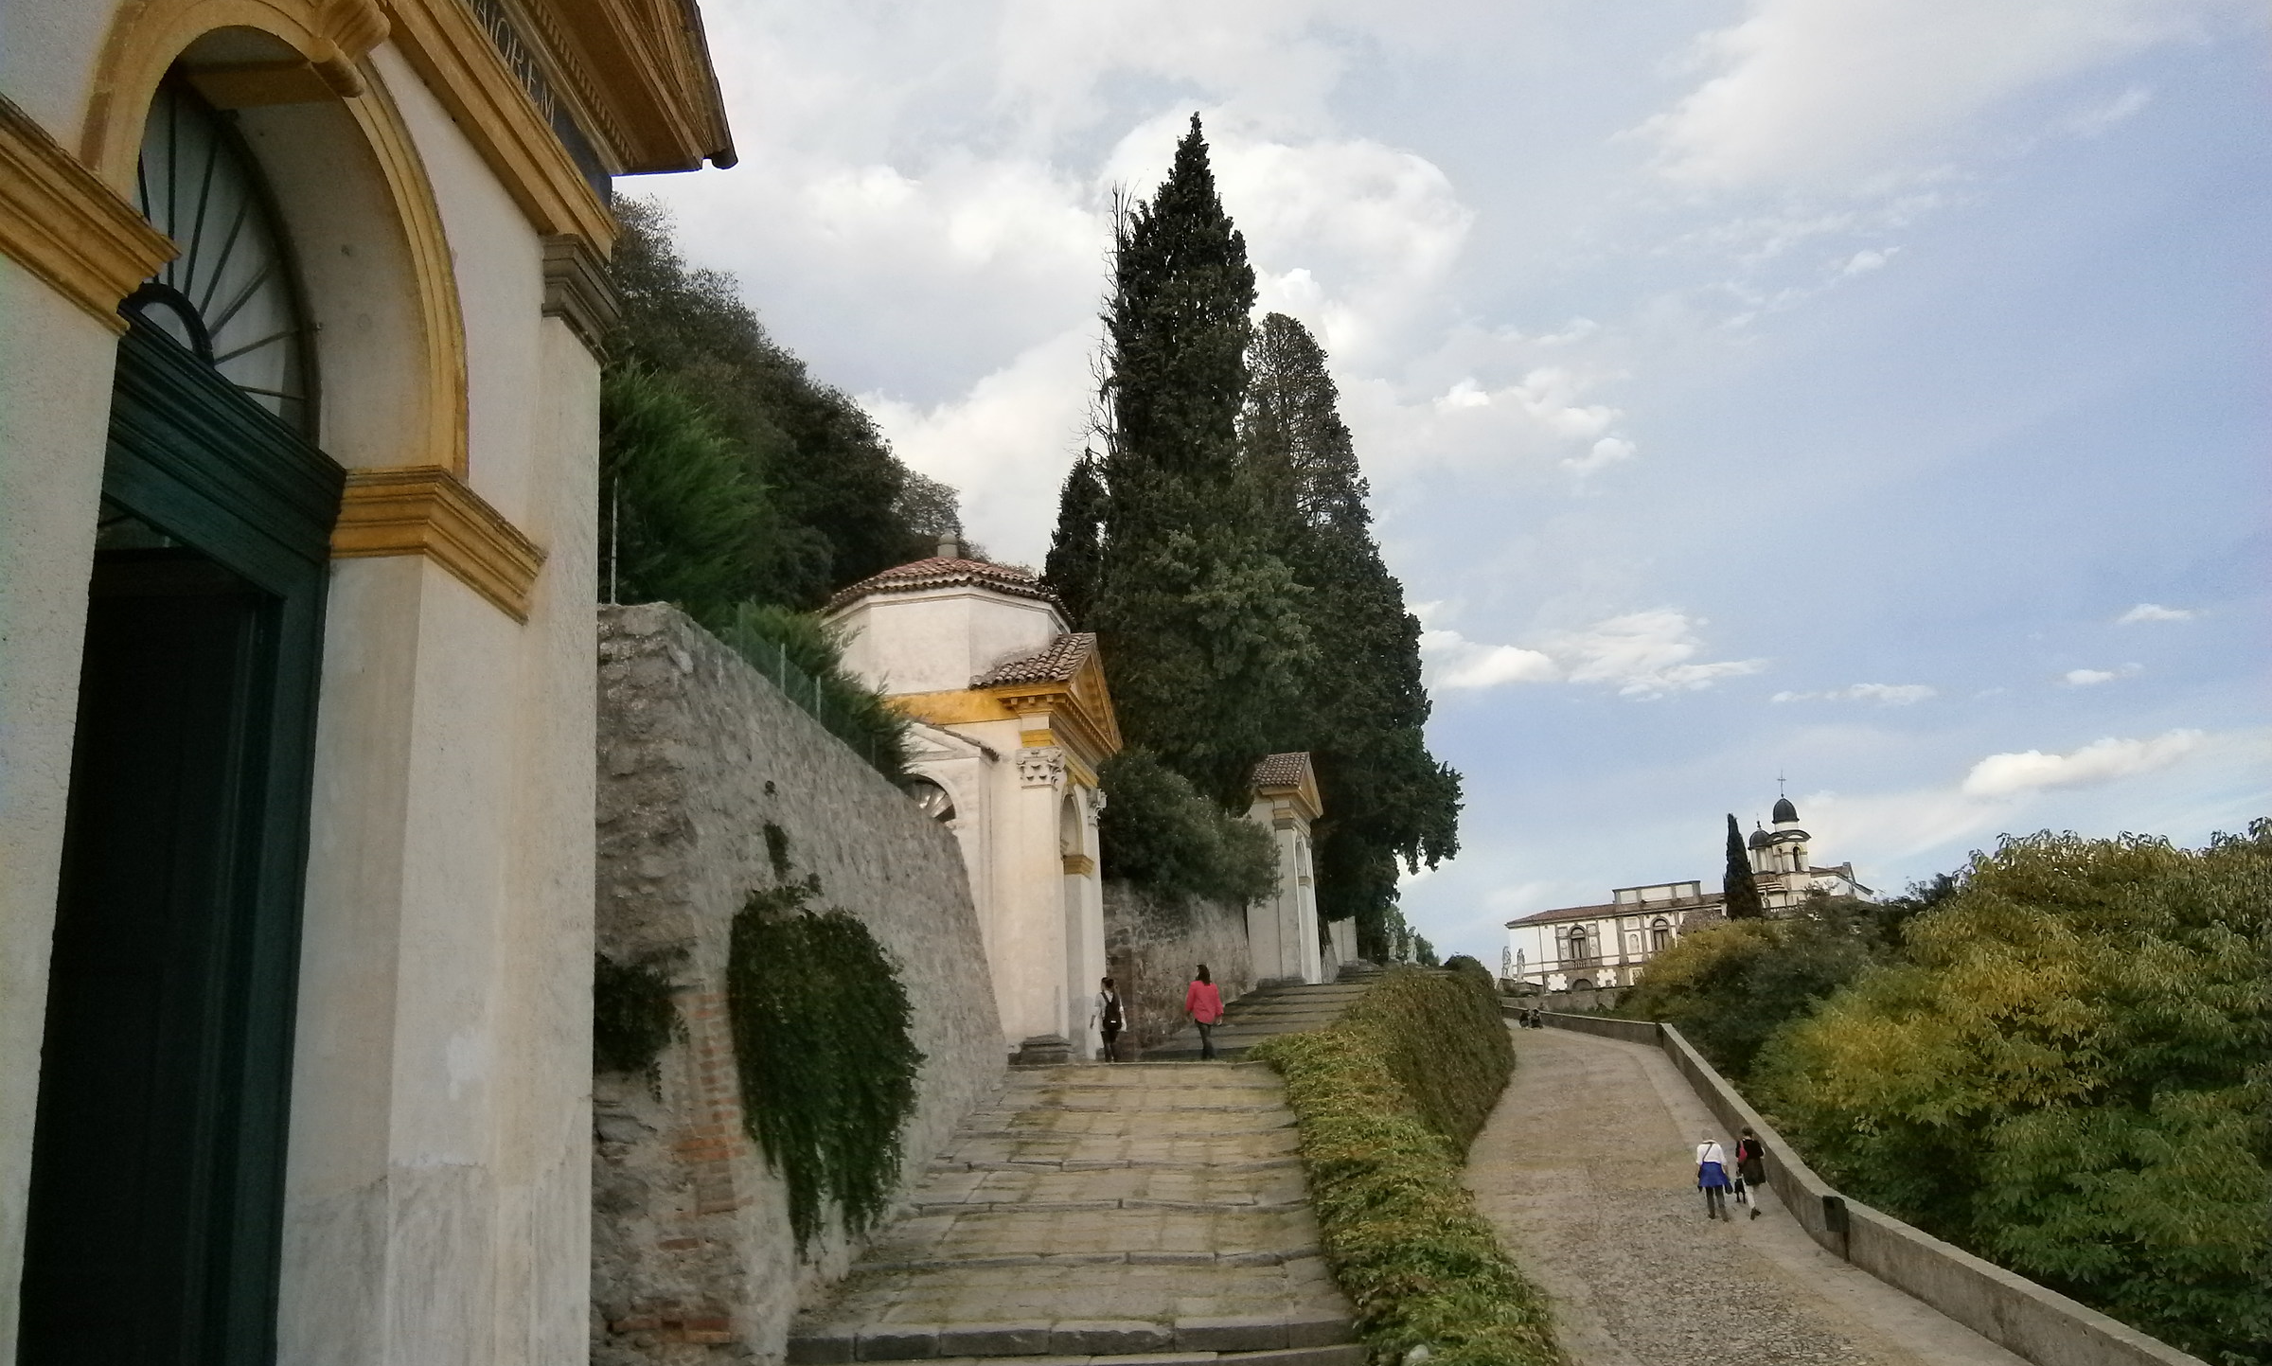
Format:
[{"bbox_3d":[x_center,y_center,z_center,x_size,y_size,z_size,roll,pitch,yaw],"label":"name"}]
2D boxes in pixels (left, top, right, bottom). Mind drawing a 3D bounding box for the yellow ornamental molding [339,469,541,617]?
[{"bbox_3d":[-2.360,-0.437,5.827,0.380,0.285,0.900,-4,-15,2],"label":"yellow ornamental molding"}]

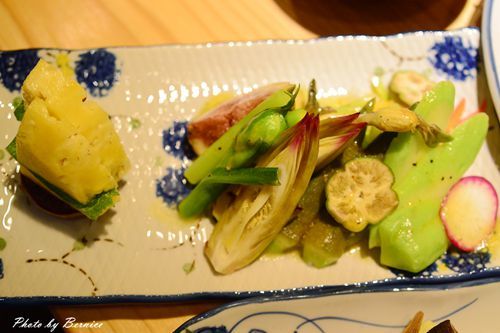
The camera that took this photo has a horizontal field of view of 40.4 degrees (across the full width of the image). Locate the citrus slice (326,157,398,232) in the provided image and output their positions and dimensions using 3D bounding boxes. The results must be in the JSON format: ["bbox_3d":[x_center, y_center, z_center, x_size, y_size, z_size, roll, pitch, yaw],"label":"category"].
[{"bbox_3d":[0.060,0.015,0.363,0.038,0.007,0.040,0,76,3],"label":"citrus slice"}]

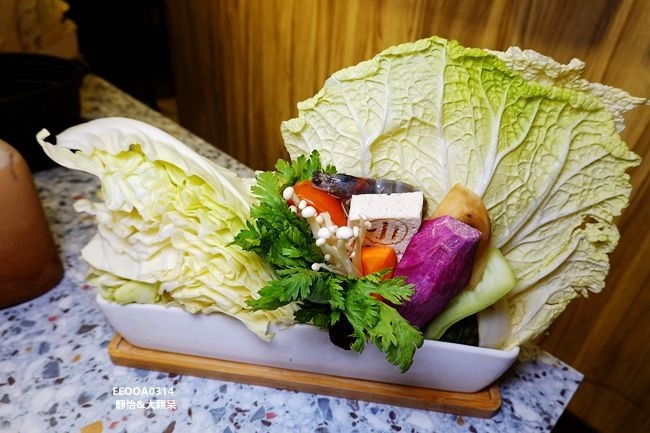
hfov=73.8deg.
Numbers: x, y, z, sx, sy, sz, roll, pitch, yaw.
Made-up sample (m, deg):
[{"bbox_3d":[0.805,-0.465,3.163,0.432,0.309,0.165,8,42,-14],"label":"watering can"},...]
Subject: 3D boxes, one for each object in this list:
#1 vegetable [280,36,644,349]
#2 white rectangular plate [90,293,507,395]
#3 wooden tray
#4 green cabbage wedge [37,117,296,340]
[{"bbox_3d":[0.084,-0.023,0.317,0.243,0.204,0.070,17,21,17],"label":"vegetable"},{"bbox_3d":[-0.012,0.066,0.338,0.278,0.055,0.103,7,34,3],"label":"white rectangular plate"},{"bbox_3d":[-0.012,0.091,0.352,0.282,0.012,0.106,7,34,3],"label":"wooden tray"},{"bbox_3d":[-0.107,0.008,0.314,0.187,0.127,0.099,7,34,3],"label":"green cabbage wedge"}]

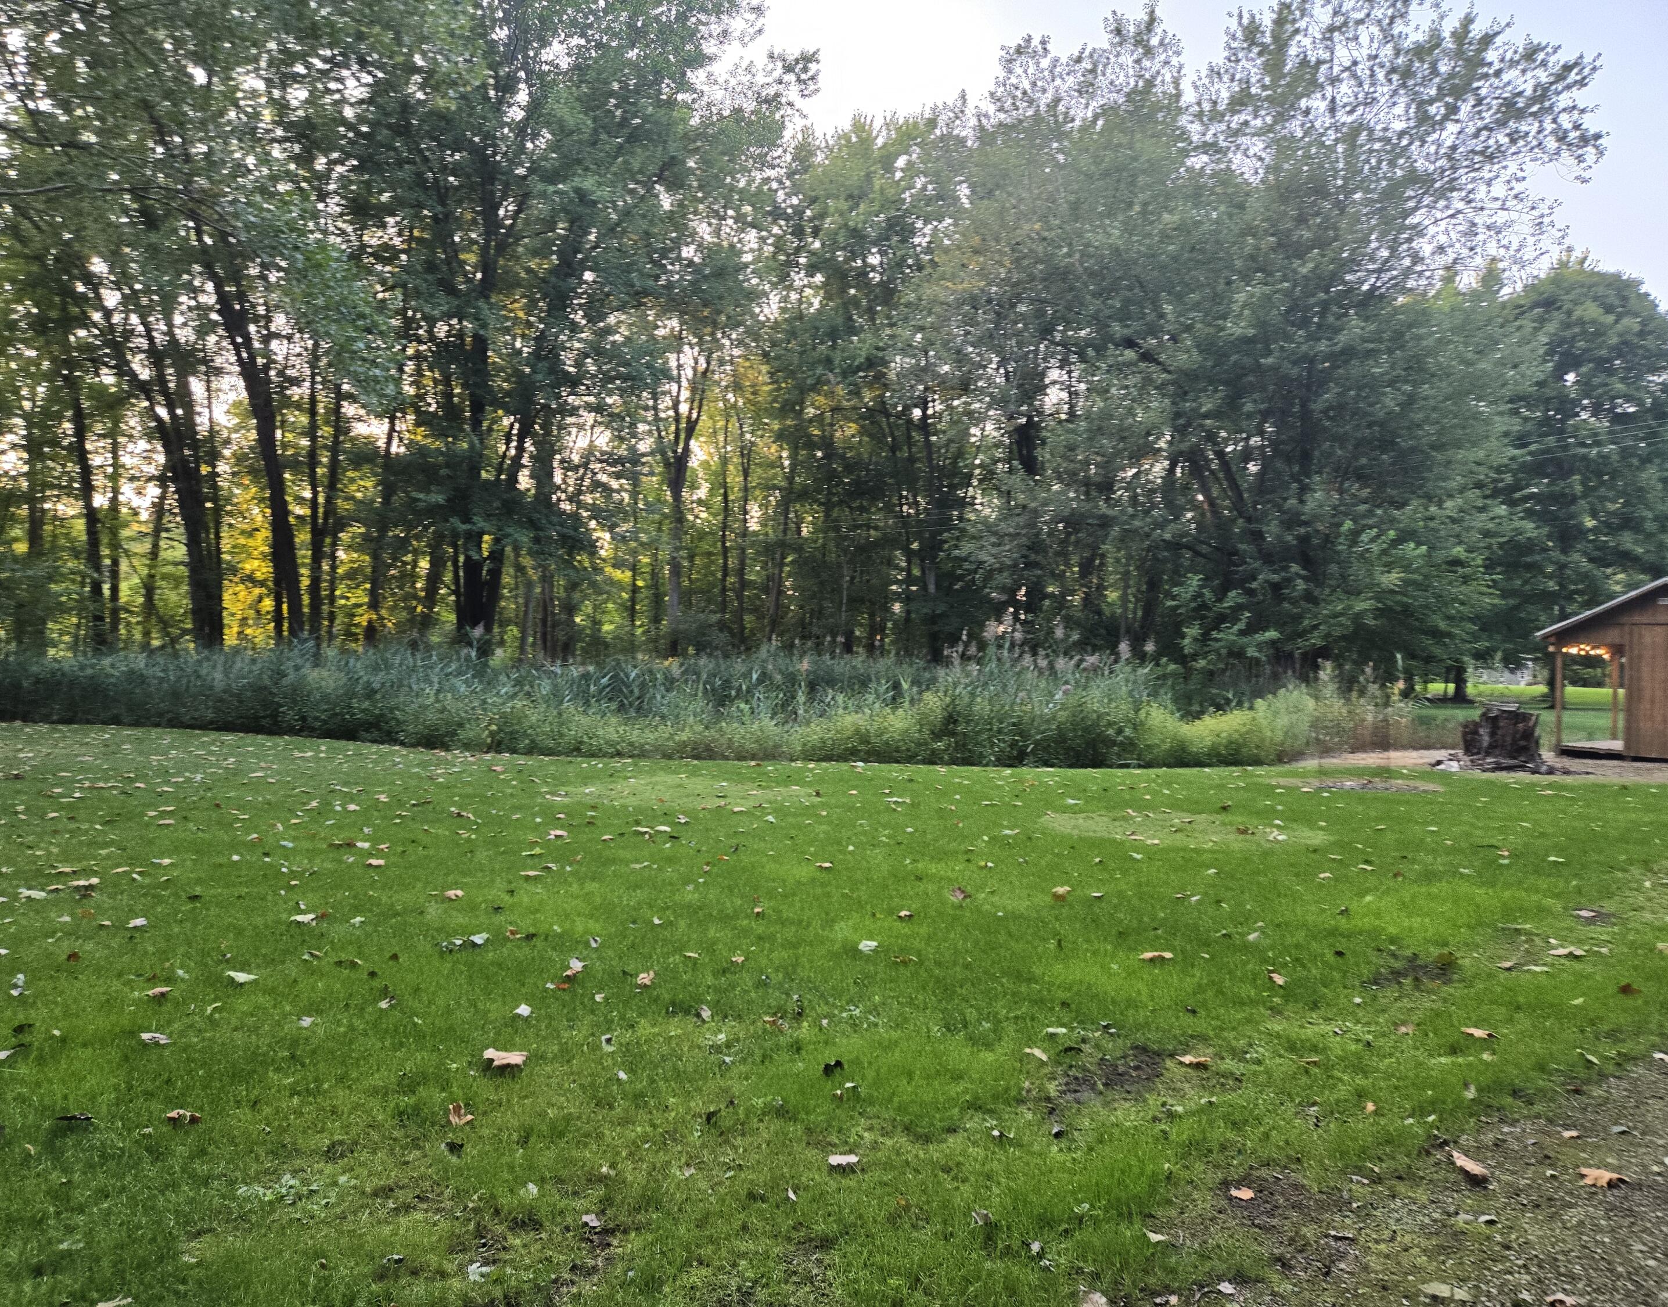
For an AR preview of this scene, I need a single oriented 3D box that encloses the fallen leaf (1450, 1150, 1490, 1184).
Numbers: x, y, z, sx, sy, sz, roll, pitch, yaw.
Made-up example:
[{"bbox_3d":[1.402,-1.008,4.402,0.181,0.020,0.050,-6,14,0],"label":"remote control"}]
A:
[{"bbox_3d":[1.868,1.509,3.396,0.075,0.040,0.170,0,0,0],"label":"fallen leaf"}]

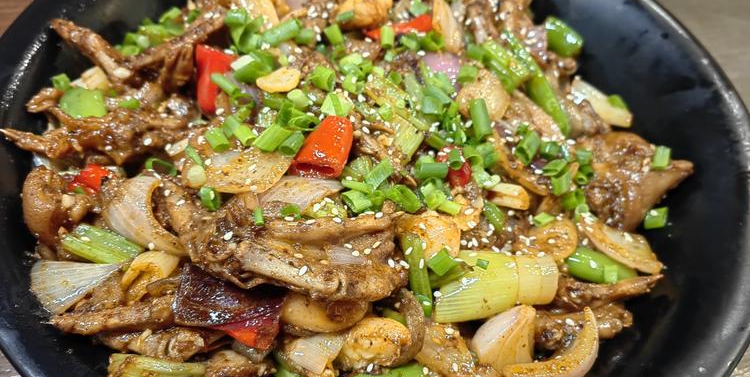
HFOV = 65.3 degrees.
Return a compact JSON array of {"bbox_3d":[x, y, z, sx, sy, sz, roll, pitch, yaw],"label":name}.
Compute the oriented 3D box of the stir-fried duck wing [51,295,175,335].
[{"bbox_3d":[-0.095,0.046,0.213,0.046,0.012,0.013,-6,55,3],"label":"stir-fried duck wing"}]

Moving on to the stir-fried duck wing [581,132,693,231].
[{"bbox_3d":[0.107,-0.003,0.244,0.041,0.020,0.037,-4,54,-8],"label":"stir-fried duck wing"}]

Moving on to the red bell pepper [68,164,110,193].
[{"bbox_3d":[-0.119,-0.004,0.244,0.015,0.009,0.014,-24,71,-21],"label":"red bell pepper"}]

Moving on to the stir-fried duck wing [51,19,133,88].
[{"bbox_3d":[-0.134,-0.064,0.274,0.045,0.011,0.012,38,59,9],"label":"stir-fried duck wing"}]

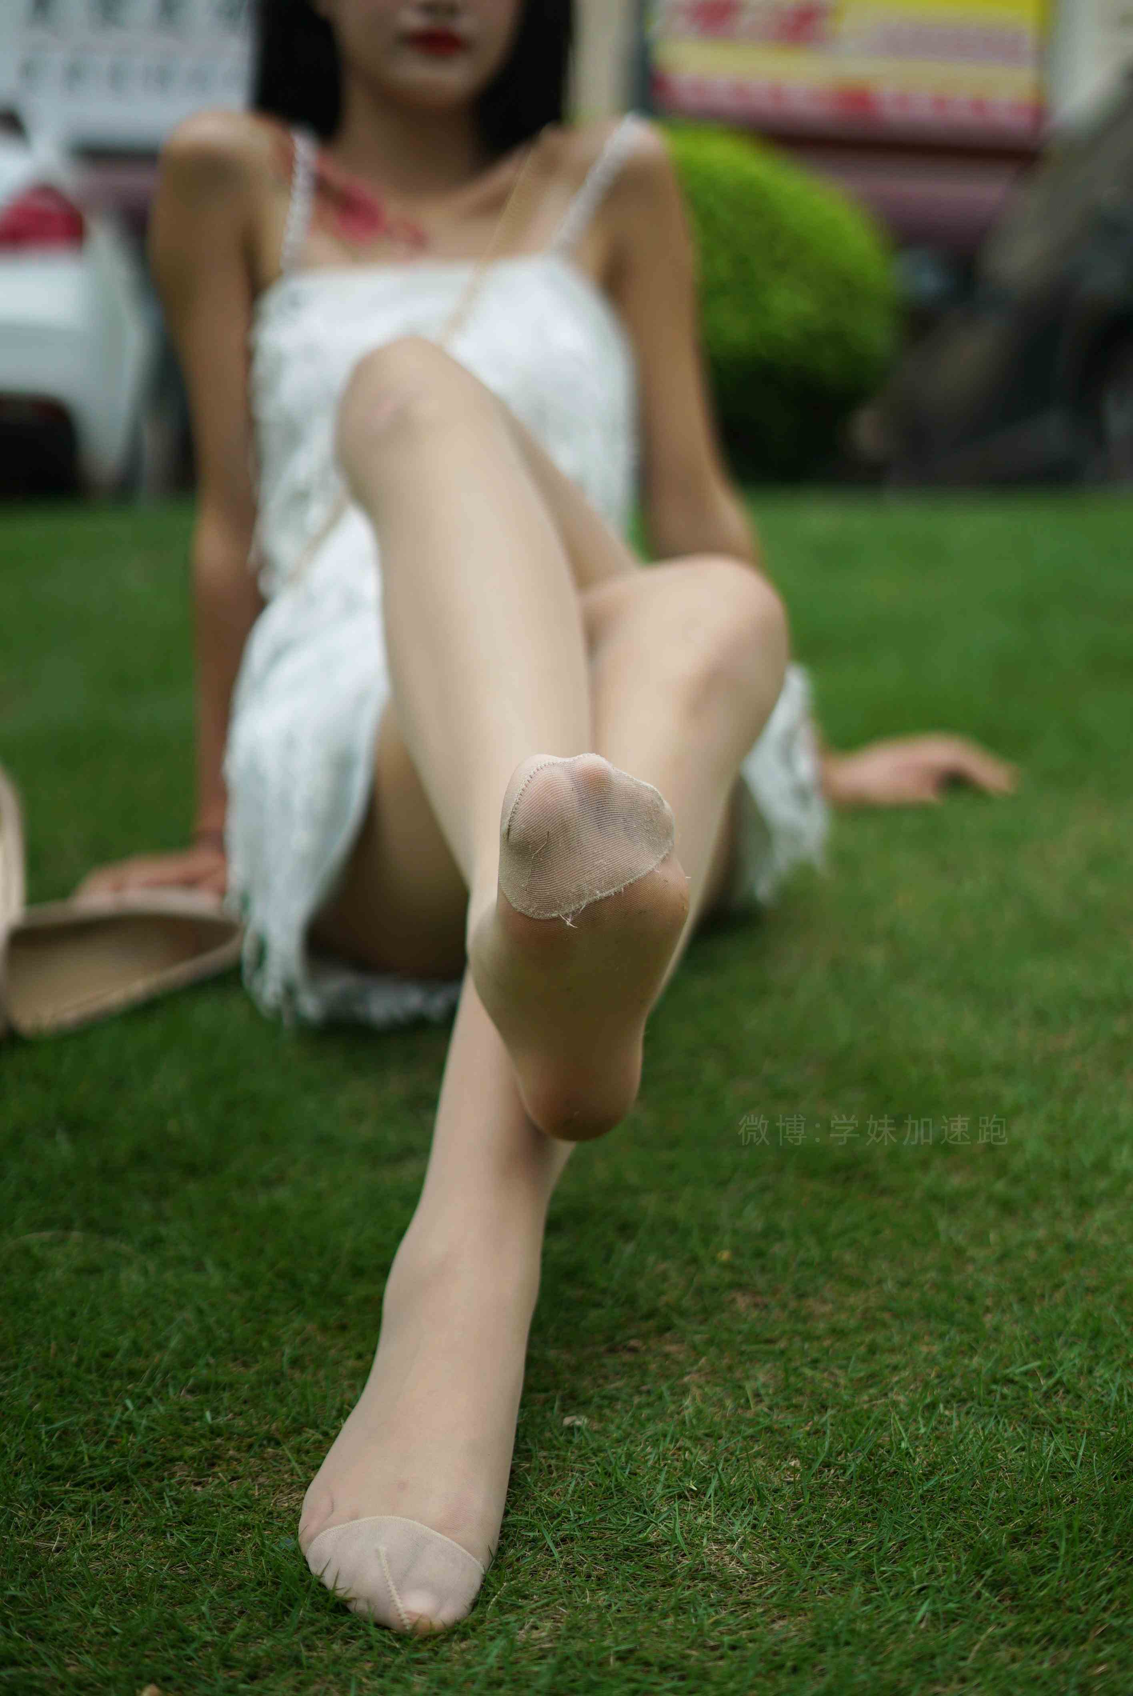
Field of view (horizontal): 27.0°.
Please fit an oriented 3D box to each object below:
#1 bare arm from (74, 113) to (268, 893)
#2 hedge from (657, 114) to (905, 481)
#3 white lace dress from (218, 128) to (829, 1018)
[{"bbox_3d":[-0.303,-0.266,1.840,0.150,0.610,0.150,0,13,0],"label":"bare arm"},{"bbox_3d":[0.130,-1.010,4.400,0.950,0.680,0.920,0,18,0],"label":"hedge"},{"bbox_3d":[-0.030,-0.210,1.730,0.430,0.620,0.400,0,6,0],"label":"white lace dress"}]

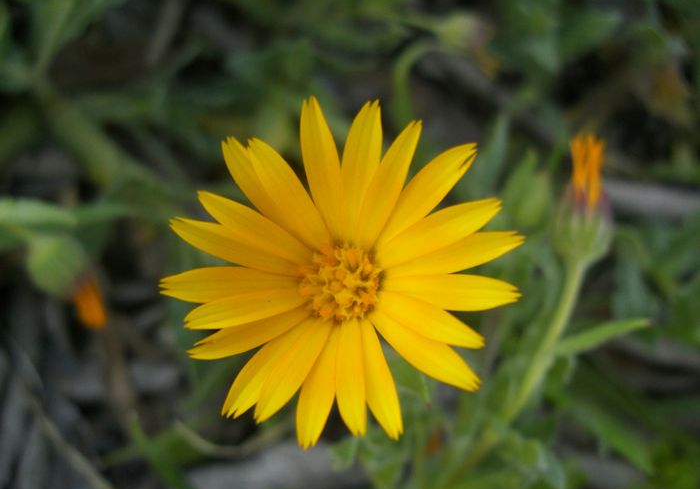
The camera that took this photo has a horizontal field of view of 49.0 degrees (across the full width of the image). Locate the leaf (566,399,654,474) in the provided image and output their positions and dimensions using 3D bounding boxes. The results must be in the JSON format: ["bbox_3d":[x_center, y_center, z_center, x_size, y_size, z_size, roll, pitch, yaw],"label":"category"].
[{"bbox_3d":[0.063,0.046,0.186,0.031,0.005,0.007,39,54,-13],"label":"leaf"}]

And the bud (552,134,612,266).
[{"bbox_3d":[0.043,-0.008,0.141,0.011,0.024,0.011,1,21,0],"label":"bud"}]

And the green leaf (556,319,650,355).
[{"bbox_3d":[0.050,0.018,0.151,0.019,0.004,0.005,-16,52,6],"label":"green leaf"}]

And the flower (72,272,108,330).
[{"bbox_3d":[-0.053,0.012,0.156,0.006,0.011,0.006,-25,18,0],"label":"flower"}]

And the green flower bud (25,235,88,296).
[{"bbox_3d":[-0.056,0.004,0.147,0.011,0.011,0.012,-39,96,0],"label":"green flower bud"}]

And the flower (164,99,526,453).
[{"bbox_3d":[-0.001,0.004,0.103,0.048,0.014,0.046,0,83,0],"label":"flower"}]

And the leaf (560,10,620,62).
[{"bbox_3d":[0.066,-0.057,0.210,0.018,0.005,0.009,-34,53,13],"label":"leaf"}]

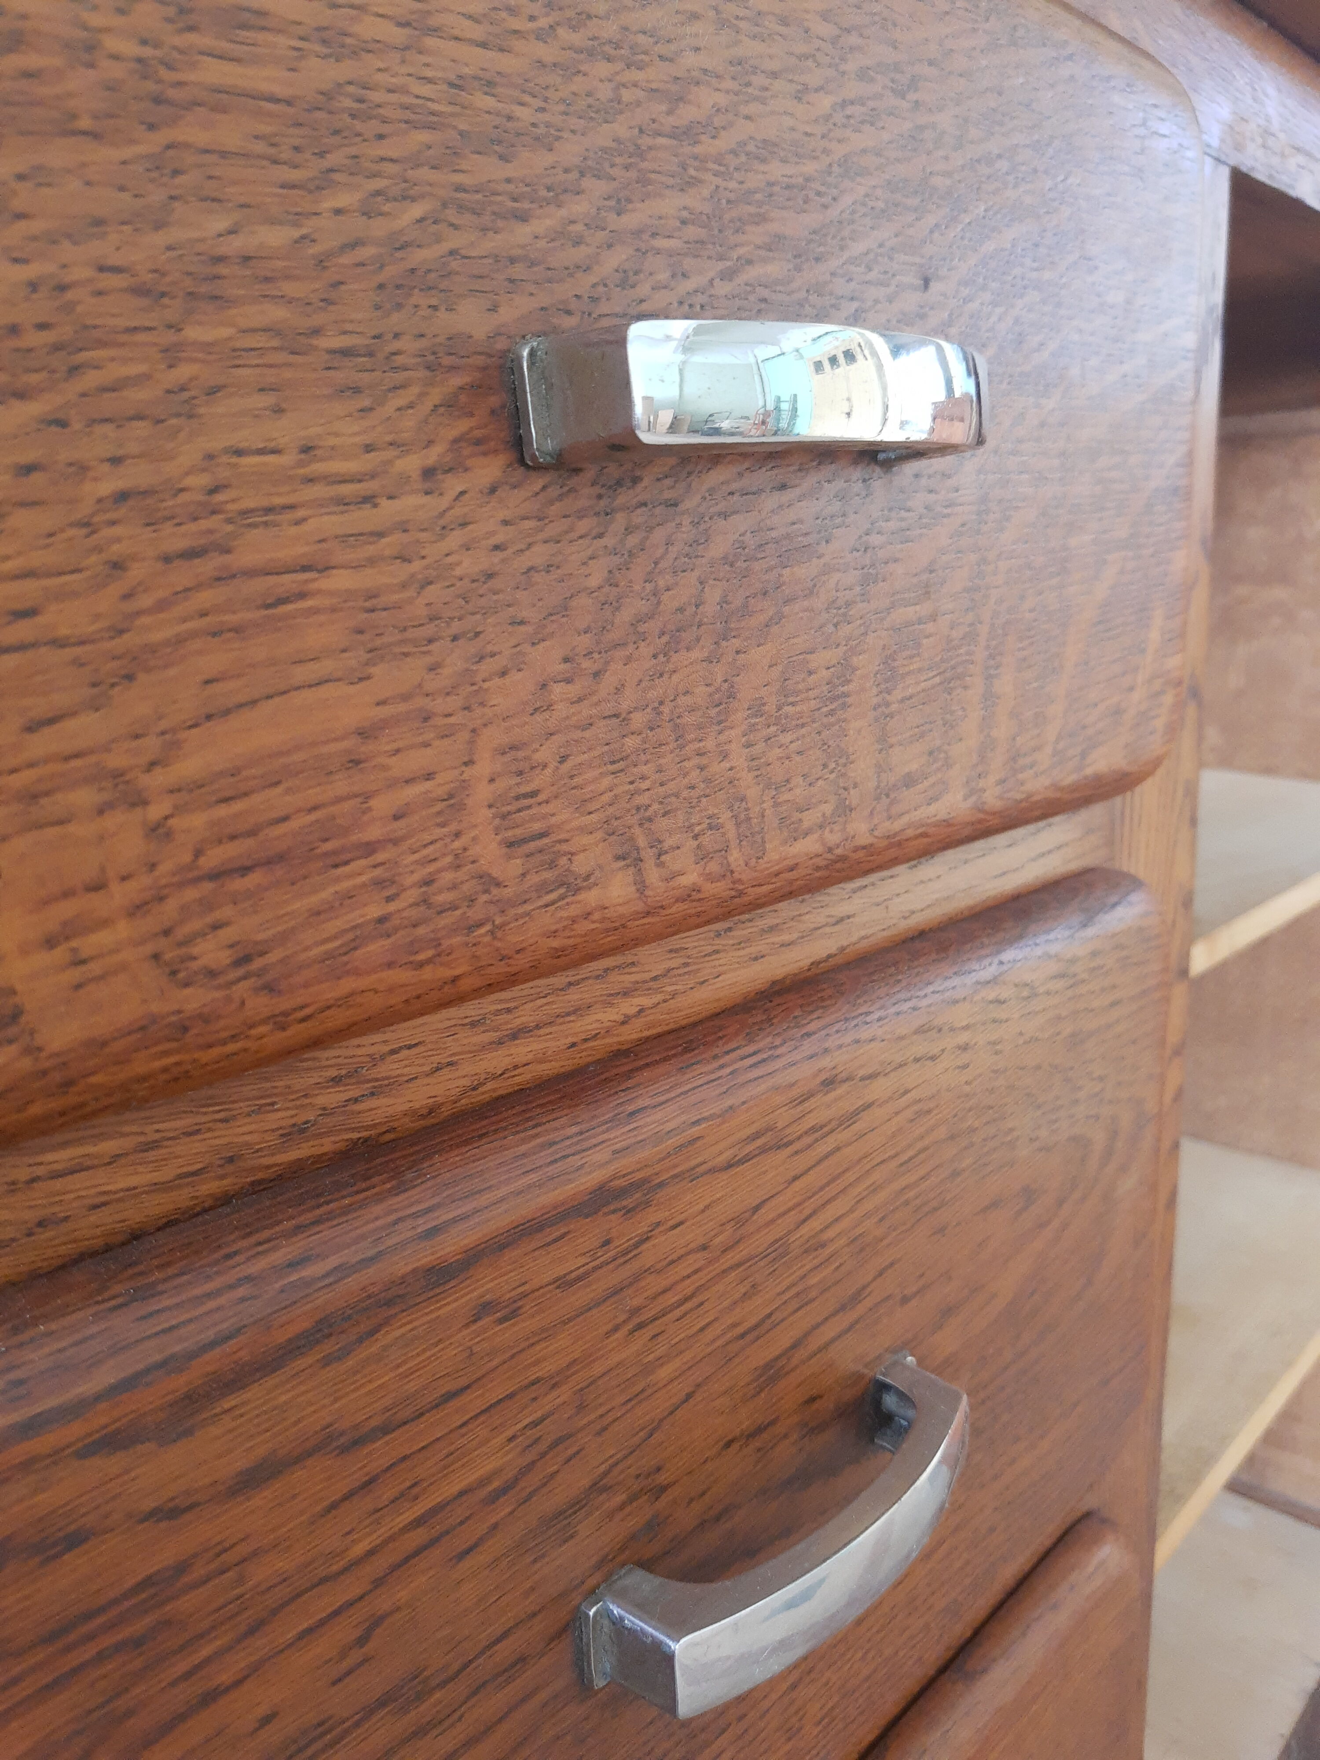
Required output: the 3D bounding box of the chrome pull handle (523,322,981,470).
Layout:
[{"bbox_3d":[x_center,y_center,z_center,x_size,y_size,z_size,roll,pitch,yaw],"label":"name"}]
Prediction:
[{"bbox_3d":[0.024,-0.075,0.206,0.024,0.016,0.102,10,20,43],"label":"chrome pull handle"}]

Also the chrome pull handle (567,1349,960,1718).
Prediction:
[{"bbox_3d":[0.032,0.122,0.250,0.024,0.016,0.103,10,18,43],"label":"chrome pull handle"}]

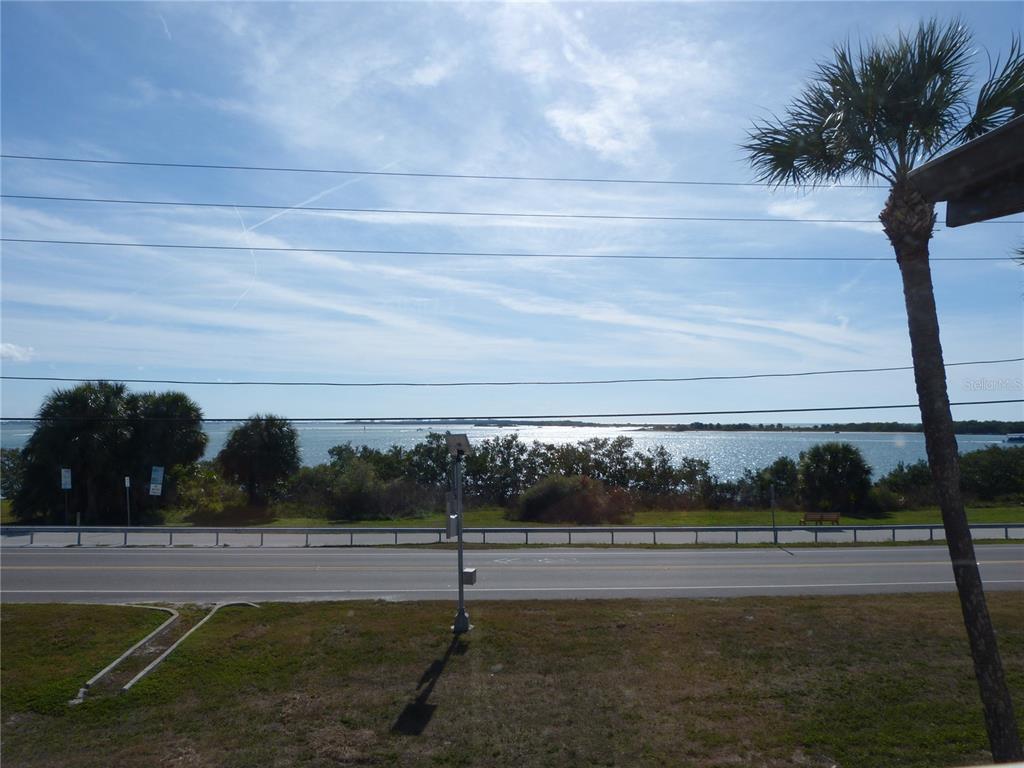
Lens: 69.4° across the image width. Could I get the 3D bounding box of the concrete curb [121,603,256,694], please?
[{"bbox_3d":[-7.767,6.289,18.509,1.200,0.330,6.900,0,-3,-5],"label":"concrete curb"}]

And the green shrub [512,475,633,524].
[{"bbox_3d":[3.384,6.327,41.365,6.200,2.450,4.000,0,-3,-5],"label":"green shrub"}]

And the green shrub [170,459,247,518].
[{"bbox_3d":[-17.987,6.060,43.781,4.300,3.050,3.300,0,-3,-5],"label":"green shrub"}]

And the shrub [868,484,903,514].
[{"bbox_3d":[22.883,7.024,45.344,2.000,1.650,1.800,0,-3,-5],"label":"shrub"}]

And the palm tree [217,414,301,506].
[{"bbox_3d":[-15.585,4.818,45.652,4.900,5.750,4.800,0,-3,-5],"label":"palm tree"}]

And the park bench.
[{"bbox_3d":[16.272,7.106,39.021,1.900,0.800,0.650,0,-3,-5],"label":"park bench"}]

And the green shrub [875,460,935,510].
[{"bbox_3d":[26.040,6.574,48.878,3.800,2.950,3.200,0,-3,-5],"label":"green shrub"}]

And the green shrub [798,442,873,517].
[{"bbox_3d":[19.607,5.710,44.911,4.200,4.200,4.000,0,-3,-5],"label":"green shrub"}]

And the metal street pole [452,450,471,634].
[{"bbox_3d":[-1.286,4.036,18.923,0.400,4.650,0.400,0,-3,-5],"label":"metal street pole"}]

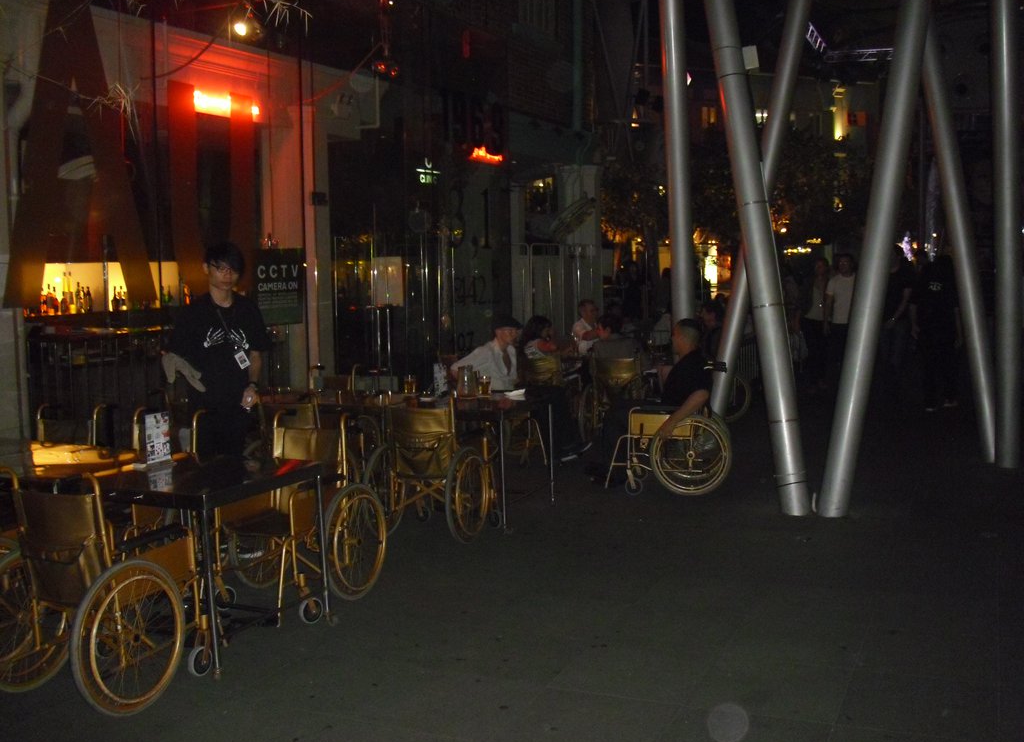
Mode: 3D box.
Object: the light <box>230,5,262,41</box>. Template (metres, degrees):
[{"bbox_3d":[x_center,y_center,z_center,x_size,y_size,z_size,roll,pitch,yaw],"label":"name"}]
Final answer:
[{"bbox_3d":[-1.783,-2.333,7.547,0.161,0.208,0.198,5,8,43],"label":"light"}]

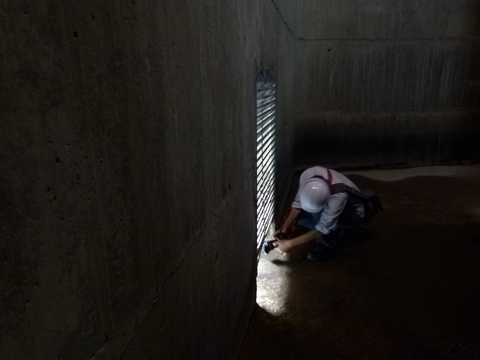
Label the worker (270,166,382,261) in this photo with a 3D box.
[{"bbox_3d":[0.758,0.267,2.920,0.930,0.750,0.570,-9,17,-26],"label":"worker"}]

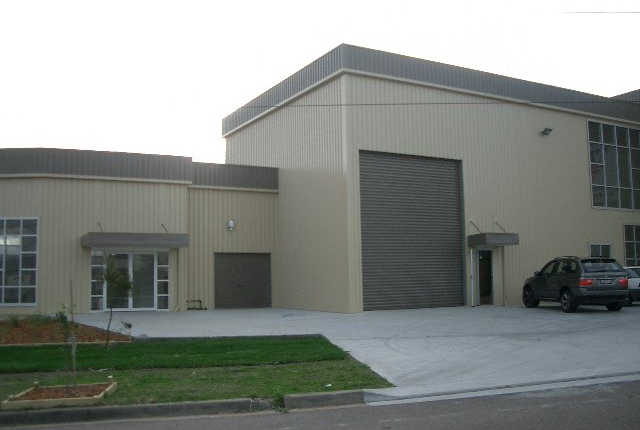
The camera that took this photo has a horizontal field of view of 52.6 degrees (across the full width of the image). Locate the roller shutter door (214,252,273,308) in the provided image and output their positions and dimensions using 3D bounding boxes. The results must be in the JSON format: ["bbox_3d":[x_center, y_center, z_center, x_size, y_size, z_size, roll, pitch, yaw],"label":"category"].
[{"bbox_3d":[-2.920,2.521,24.764,2.328,2.094,0.100,2,-7,-29],"label":"roller shutter door"}]

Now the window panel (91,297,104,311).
[{"bbox_3d":[-7.508,3.007,21.864,0.439,0.503,0.080,2,-7,-29],"label":"window panel"}]

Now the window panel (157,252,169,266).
[{"bbox_3d":[-5.606,1.568,23.111,0.448,0.528,0.080,2,-7,-29],"label":"window panel"}]

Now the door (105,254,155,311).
[{"bbox_3d":[-6.557,2.325,22.483,1.799,1.988,0.100,2,-7,-29],"label":"door"}]

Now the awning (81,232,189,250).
[{"bbox_3d":[-6.255,0.911,22.022,3.375,0.471,1.400,2,-6,-28],"label":"awning"}]

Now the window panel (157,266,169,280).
[{"bbox_3d":[-5.593,2.093,23.058,0.447,0.529,0.080,2,-7,-29],"label":"window panel"}]

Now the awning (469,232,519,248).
[{"bbox_3d":[6.408,0.931,23.838,1.627,0.398,0.902,2,-7,-29],"label":"awning"}]

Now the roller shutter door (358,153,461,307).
[{"bbox_3d":[3.273,0.569,22.520,4.455,5.370,0.150,2,-6,-28],"label":"roller shutter door"}]

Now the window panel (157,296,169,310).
[{"bbox_3d":[-5.591,3.120,22.945,0.466,0.506,0.060,2,-6,-28],"label":"window panel"}]

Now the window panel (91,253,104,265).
[{"bbox_3d":[-7.570,1.506,22.043,0.476,0.471,0.060,2,-6,-28],"label":"window panel"}]

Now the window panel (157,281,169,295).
[{"bbox_3d":[-5.603,2.612,22.993,0.467,0.529,0.060,2,-6,-28],"label":"window panel"}]

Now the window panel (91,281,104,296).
[{"bbox_3d":[-7.525,2.502,21.912,0.440,0.512,0.080,2,-7,-29],"label":"window panel"}]

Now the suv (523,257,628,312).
[{"bbox_3d":[8.471,2.348,21.863,1.870,1.710,4.670,0,-6,-7],"label":"suv"}]

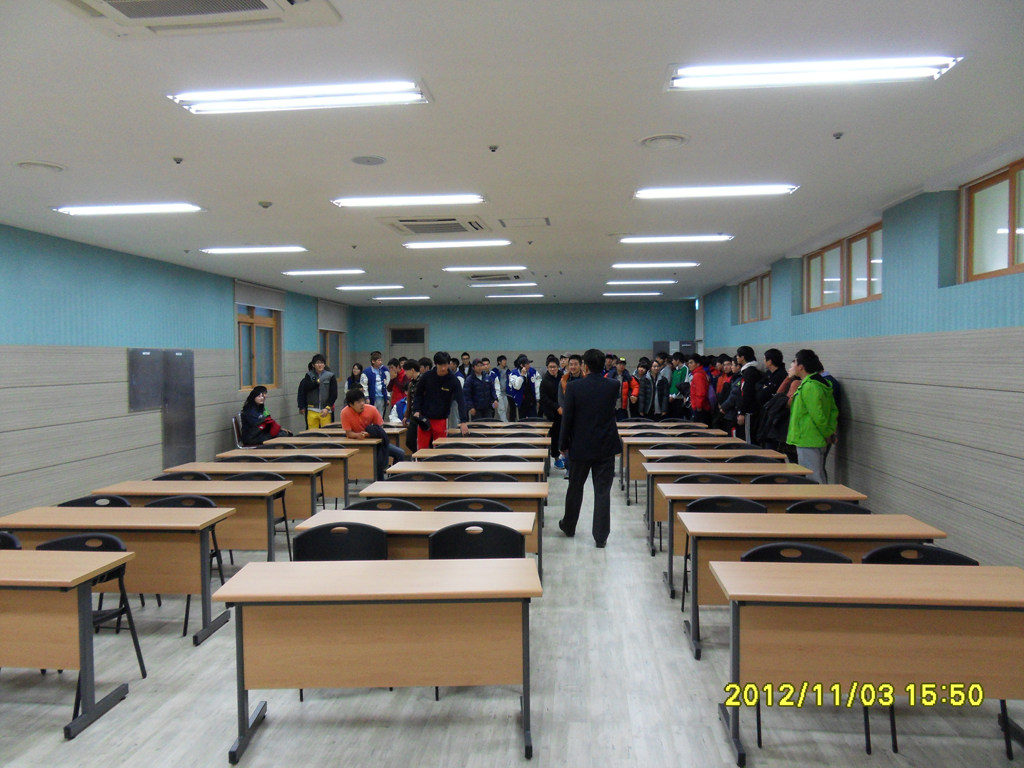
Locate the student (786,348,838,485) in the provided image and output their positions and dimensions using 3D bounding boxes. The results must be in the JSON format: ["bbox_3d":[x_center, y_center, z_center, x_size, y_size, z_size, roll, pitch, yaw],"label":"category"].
[{"bbox_3d":[2.775,0.550,6.575,0.420,1.745,0.530,1,2,26],"label":"student"}]

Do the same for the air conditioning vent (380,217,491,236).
[{"bbox_3d":[-0.693,-1.476,6.616,0.950,0.070,0.920,0,2,5],"label":"air conditioning vent"}]

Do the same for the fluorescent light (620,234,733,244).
[{"bbox_3d":[1.818,-1.608,7.871,1.240,0.080,0.250,0,2,6],"label":"fluorescent light"}]

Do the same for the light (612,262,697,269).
[{"bbox_3d":[2.047,-1.704,10.091,1.250,0.070,0.270,0,2,5],"label":"light"}]

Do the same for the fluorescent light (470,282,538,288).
[{"bbox_3d":[-0.155,-1.755,12.444,1.250,0.080,0.300,0,2,6],"label":"fluorescent light"}]

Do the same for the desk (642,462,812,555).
[{"bbox_3d":[1.803,1.059,6.028,1.318,0.723,0.450,0,2,5],"label":"desk"}]

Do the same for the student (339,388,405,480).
[{"bbox_3d":[-1.734,0.725,8.782,0.750,1.310,0.650,-1,2,-23],"label":"student"}]

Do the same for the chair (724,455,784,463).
[{"bbox_3d":[2.174,1.048,6.293,0.500,0.780,0.480,0,2,5],"label":"chair"}]

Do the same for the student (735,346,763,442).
[{"bbox_3d":[2.996,0.416,8.972,0.310,1.774,0.460,0,2,3],"label":"student"}]

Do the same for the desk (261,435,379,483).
[{"bbox_3d":[-2.204,1.035,8.478,1.360,0.725,0.465,0,2,5],"label":"desk"}]

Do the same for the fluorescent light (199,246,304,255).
[{"bbox_3d":[-3.033,-1.582,8.371,1.240,0.080,0.250,0,2,6],"label":"fluorescent light"}]

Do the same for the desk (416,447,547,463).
[{"bbox_3d":[-0.297,1.062,7.231,1.343,0.720,0.460,0,2,3],"label":"desk"}]

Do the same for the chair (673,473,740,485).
[{"bbox_3d":[1.464,1.091,5.294,0.500,0.780,0.480,0,2,5],"label":"chair"}]

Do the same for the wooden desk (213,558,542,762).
[{"bbox_3d":[-0.543,1.184,3.096,1.318,0.723,0.450,0,2,-1],"label":"wooden desk"}]

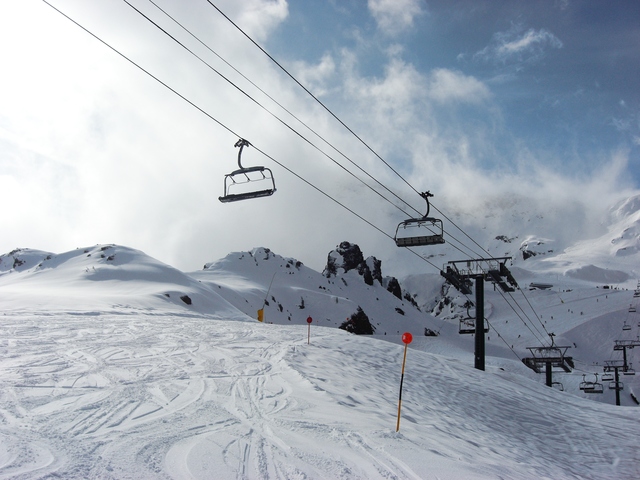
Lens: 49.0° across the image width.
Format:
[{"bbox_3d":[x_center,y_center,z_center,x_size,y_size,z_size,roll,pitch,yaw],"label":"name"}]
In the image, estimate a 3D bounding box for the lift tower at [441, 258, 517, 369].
[{"bbox_3d":[16.004,7.442,70.145,6.900,11.000,6.000,-4,-14,28],"label":"lift tower"}]

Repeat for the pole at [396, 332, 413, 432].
[{"bbox_3d":[1.674,2.865,14.205,0.200,1.980,0.170,5,-12,8],"label":"pole"}]

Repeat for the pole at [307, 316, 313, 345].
[{"bbox_3d":[-0.480,4.136,32.133,0.220,1.275,0.170,2,-12,-1],"label":"pole"}]

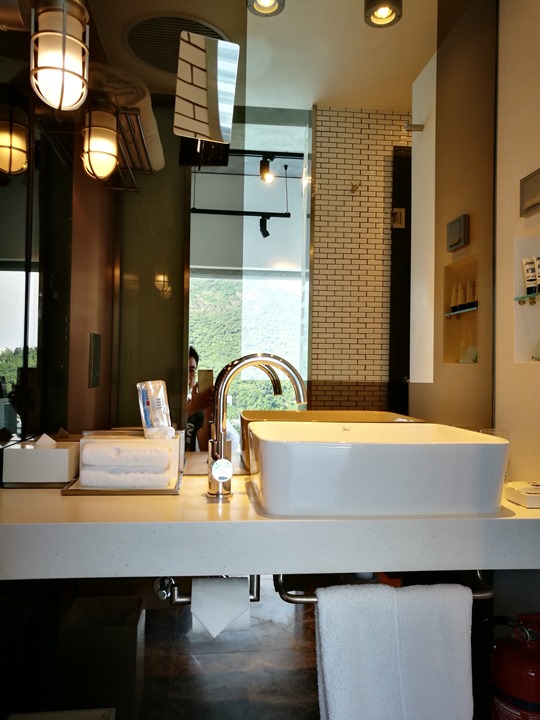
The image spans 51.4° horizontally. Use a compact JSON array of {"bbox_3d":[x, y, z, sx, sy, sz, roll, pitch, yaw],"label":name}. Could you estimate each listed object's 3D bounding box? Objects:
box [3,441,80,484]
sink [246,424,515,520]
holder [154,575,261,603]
[{"bbox_3d":[-0.506,0.230,1.261,0.134,0.078,0.130,1,-1,-6],"label":"box"},{"bbox_3d":[0.204,0.219,1.192,0.486,0.133,0.391,1,-1,-6],"label":"sink"},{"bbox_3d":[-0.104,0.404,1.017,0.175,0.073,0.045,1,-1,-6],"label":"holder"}]

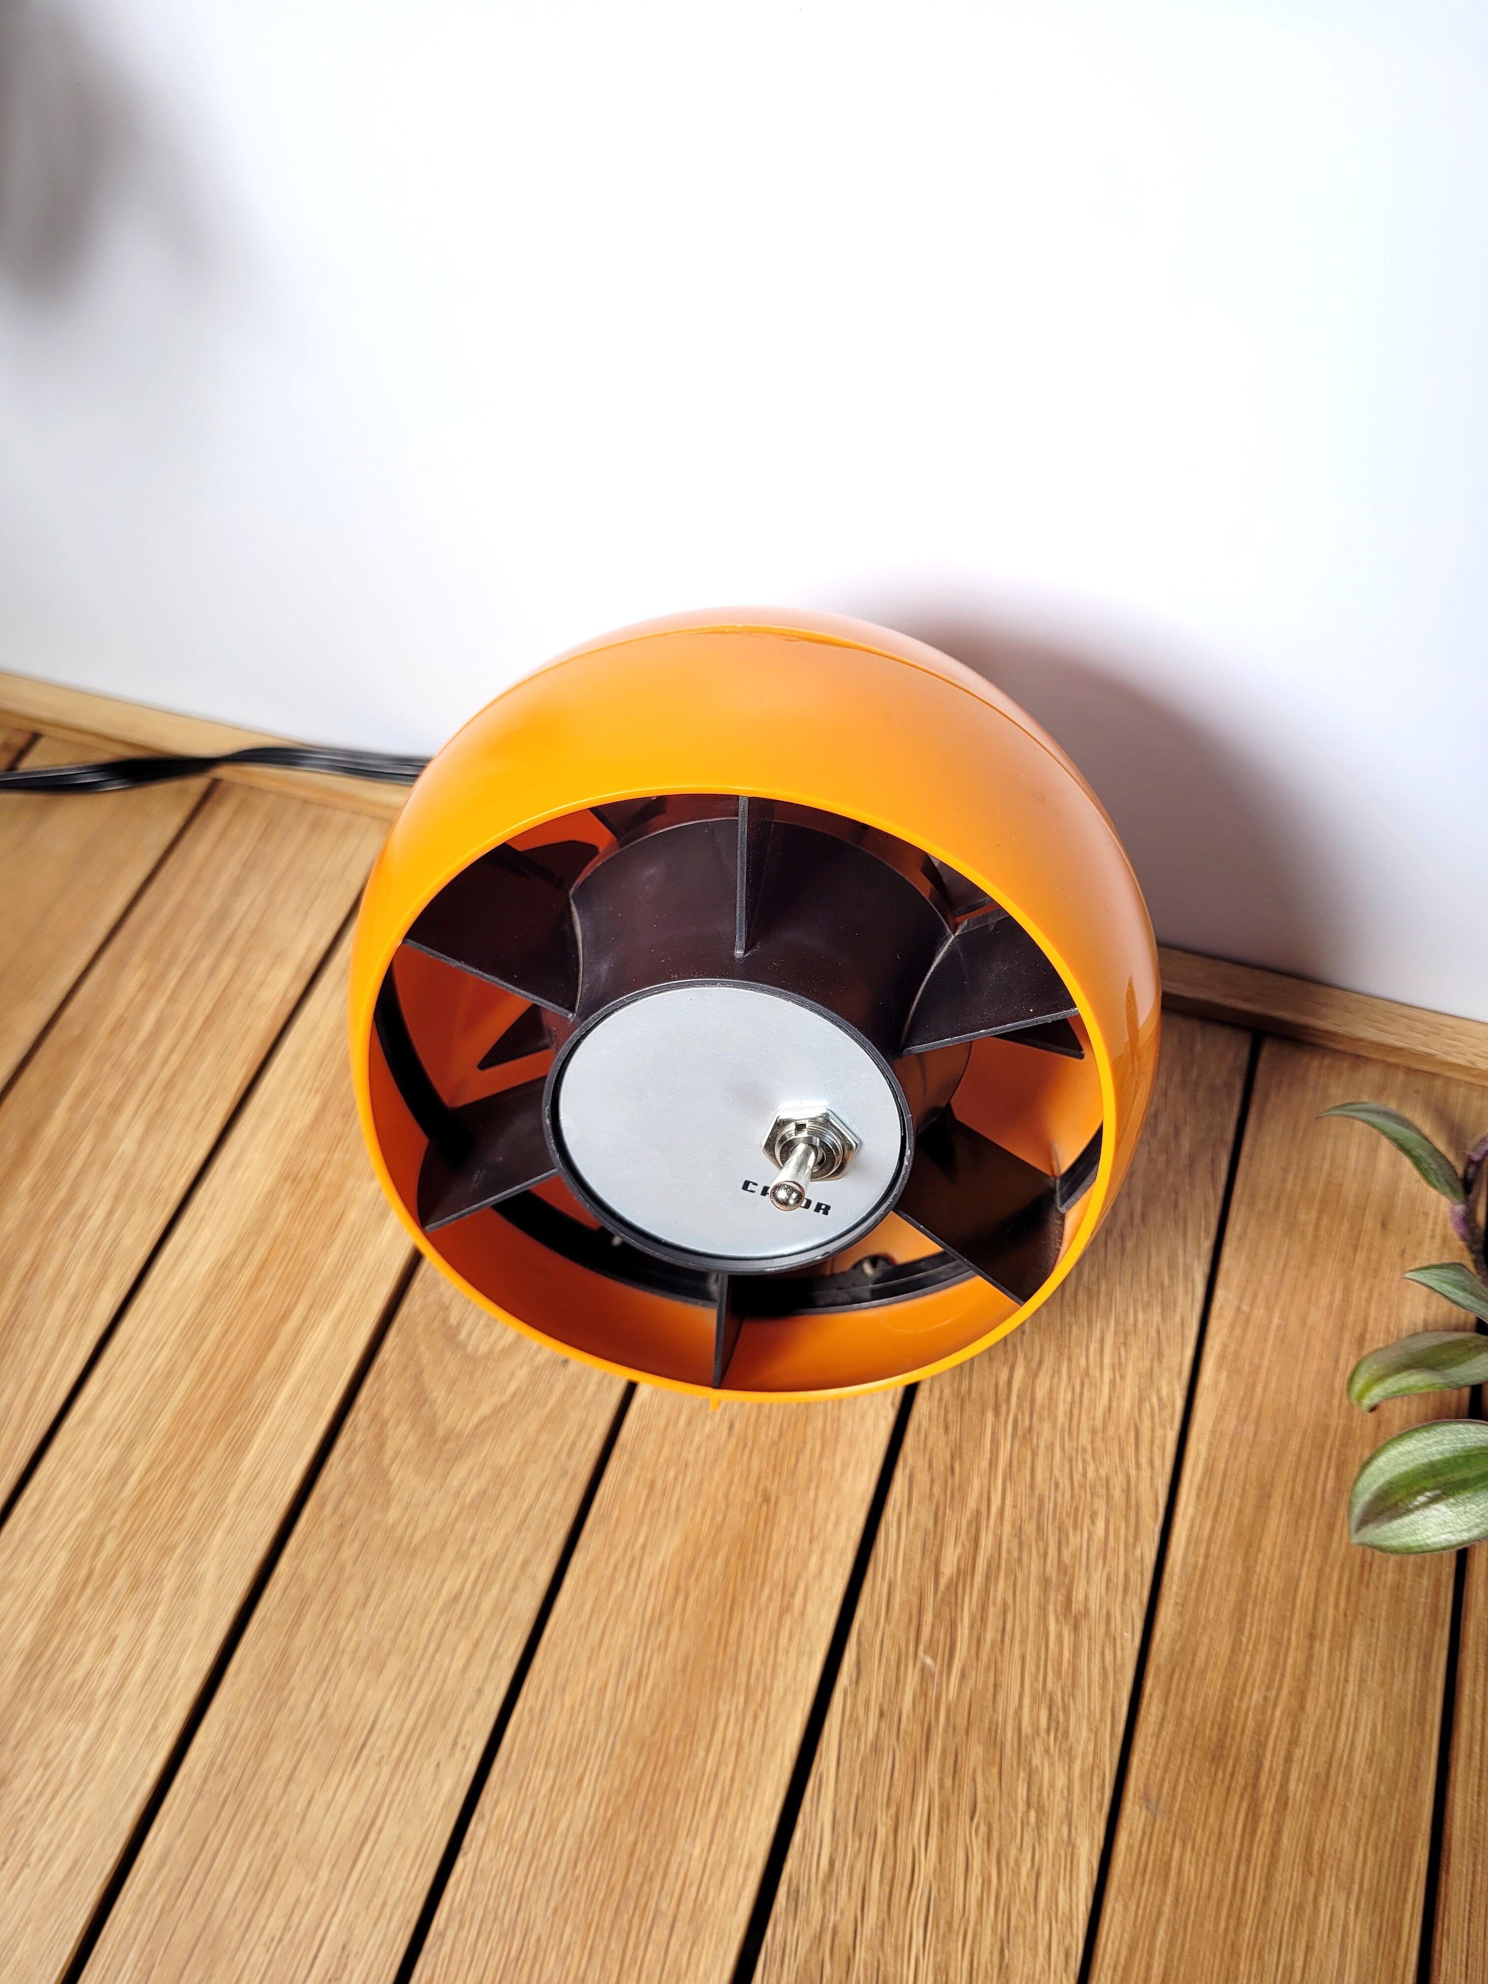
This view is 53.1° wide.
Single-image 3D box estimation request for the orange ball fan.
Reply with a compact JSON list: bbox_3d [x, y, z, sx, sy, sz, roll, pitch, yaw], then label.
[{"bbox_3d":[0.003,-0.002,0.318,0.162,0.165,0.144,4,45,6],"label":"orange ball fan"}]

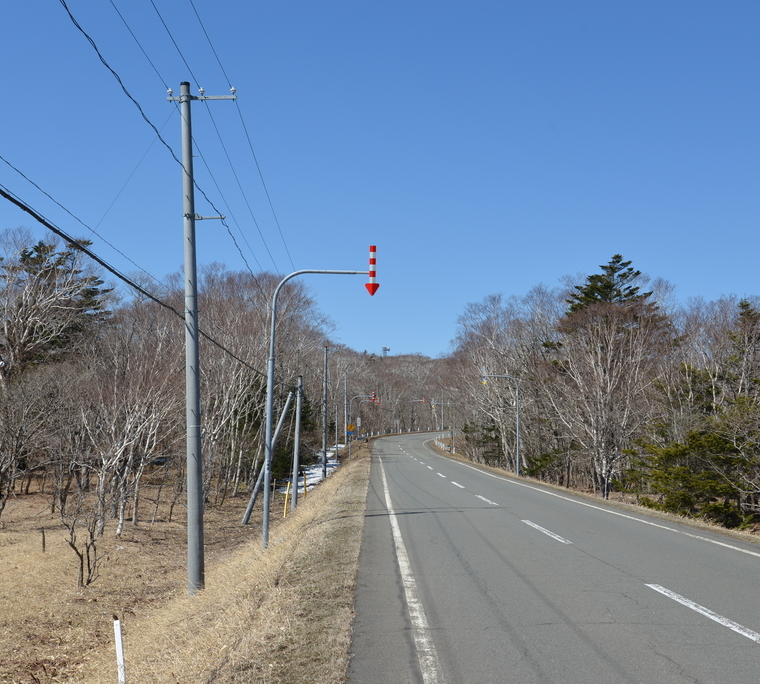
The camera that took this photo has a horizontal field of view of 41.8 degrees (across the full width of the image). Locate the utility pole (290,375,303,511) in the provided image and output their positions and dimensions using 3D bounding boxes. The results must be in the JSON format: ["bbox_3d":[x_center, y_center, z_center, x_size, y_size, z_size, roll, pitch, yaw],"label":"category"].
[{"bbox_3d":[-3.501,4.257,42.275,0.280,5.683,0.280,2,-6,0],"label":"utility pole"}]

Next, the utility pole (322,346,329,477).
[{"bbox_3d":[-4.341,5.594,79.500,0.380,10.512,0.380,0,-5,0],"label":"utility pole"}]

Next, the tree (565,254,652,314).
[{"bbox_3d":[10.064,1.245,43.492,5.600,10.265,5.600,0,-6,0],"label":"tree"}]

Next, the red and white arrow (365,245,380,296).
[{"bbox_3d":[-0.171,-1.661,23.300,0.340,1.180,0.200,0,-6,0],"label":"red and white arrow"}]

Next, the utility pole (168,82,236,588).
[{"bbox_3d":[-3.750,-0.222,20.700,1.480,10.650,0.380,0,-6,0],"label":"utility pole"}]

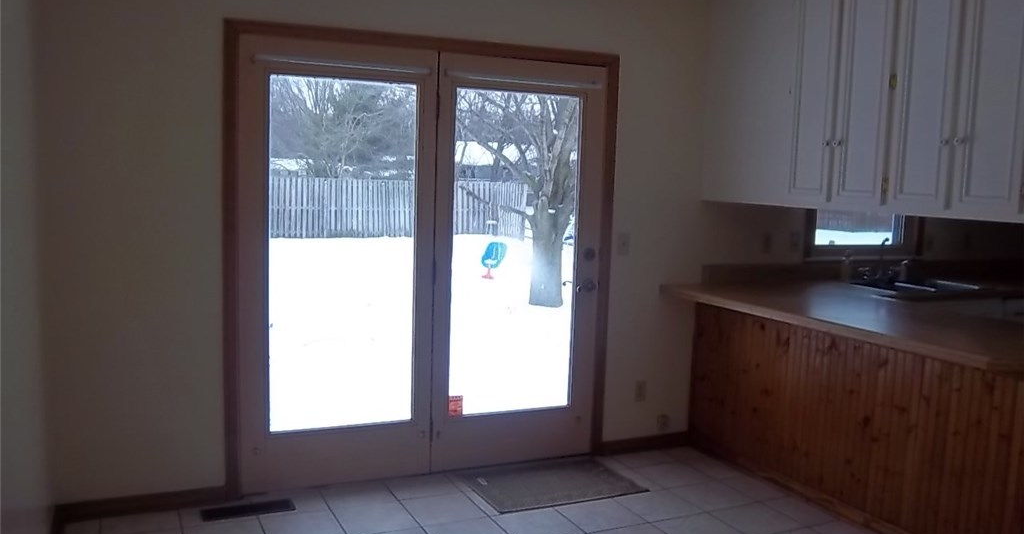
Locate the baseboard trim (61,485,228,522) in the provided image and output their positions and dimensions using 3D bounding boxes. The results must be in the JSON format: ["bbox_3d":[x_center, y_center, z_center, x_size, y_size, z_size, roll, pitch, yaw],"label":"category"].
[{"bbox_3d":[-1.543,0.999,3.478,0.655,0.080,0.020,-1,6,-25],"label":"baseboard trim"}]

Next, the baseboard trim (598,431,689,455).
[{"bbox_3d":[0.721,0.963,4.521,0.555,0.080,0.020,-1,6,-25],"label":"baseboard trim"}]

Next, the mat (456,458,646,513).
[{"bbox_3d":[0.193,1.045,3.988,0.745,0.012,0.500,-1,6,-25],"label":"mat"}]

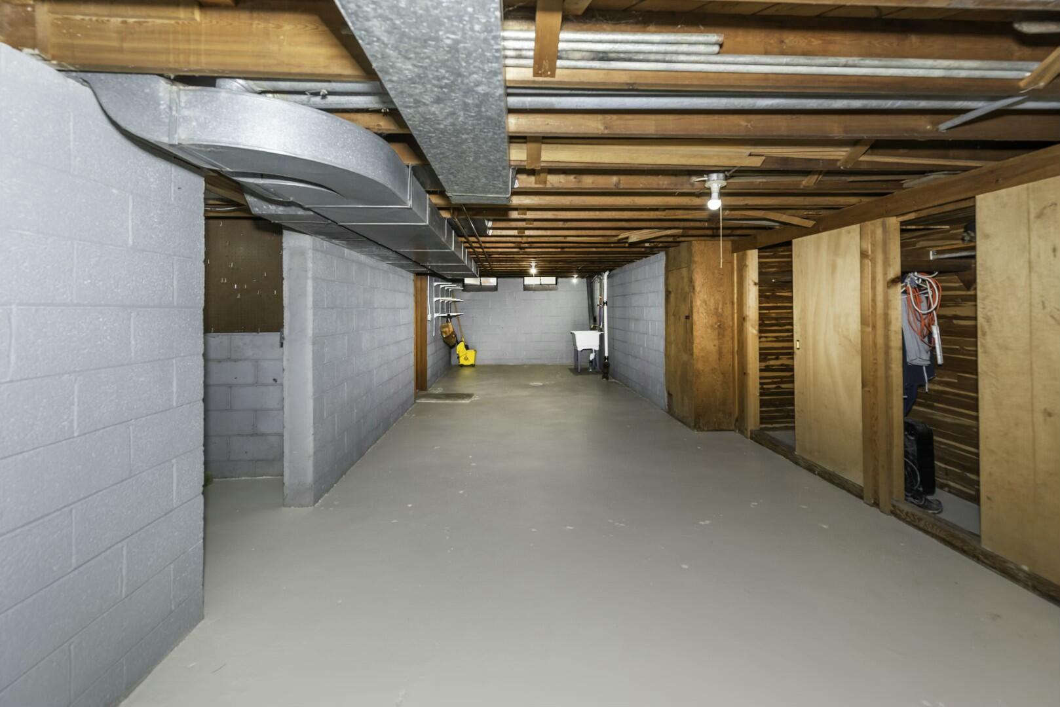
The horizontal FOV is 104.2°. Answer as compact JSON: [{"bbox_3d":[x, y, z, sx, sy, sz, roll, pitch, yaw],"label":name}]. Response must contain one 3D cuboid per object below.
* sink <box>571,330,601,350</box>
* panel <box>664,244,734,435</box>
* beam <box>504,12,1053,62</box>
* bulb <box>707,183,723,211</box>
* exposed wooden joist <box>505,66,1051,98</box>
[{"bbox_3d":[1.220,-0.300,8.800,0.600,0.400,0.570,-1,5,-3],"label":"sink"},{"bbox_3d":[1.977,-0.233,4.850,0.430,2.060,0.720,-1,5,-3],"label":"panel"},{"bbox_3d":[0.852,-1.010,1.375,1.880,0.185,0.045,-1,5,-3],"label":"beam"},{"bbox_3d":[1.030,-0.873,2.300,0.068,0.140,0.068,-1,5,-3],"label":"bulb"},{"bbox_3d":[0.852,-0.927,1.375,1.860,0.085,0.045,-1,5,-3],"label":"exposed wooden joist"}]

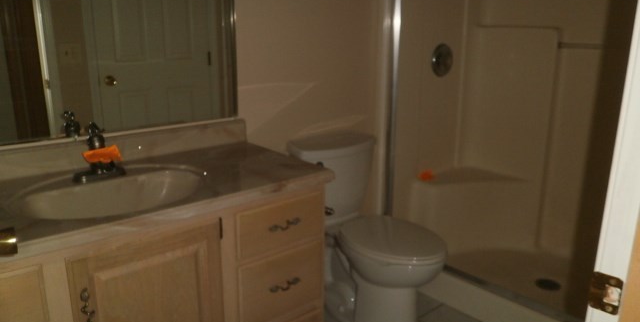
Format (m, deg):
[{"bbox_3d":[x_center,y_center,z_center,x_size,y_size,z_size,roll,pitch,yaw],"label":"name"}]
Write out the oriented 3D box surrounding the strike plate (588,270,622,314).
[{"bbox_3d":[0.384,0.177,0.644,0.007,0.054,0.041,-12,18,-38],"label":"strike plate"}]

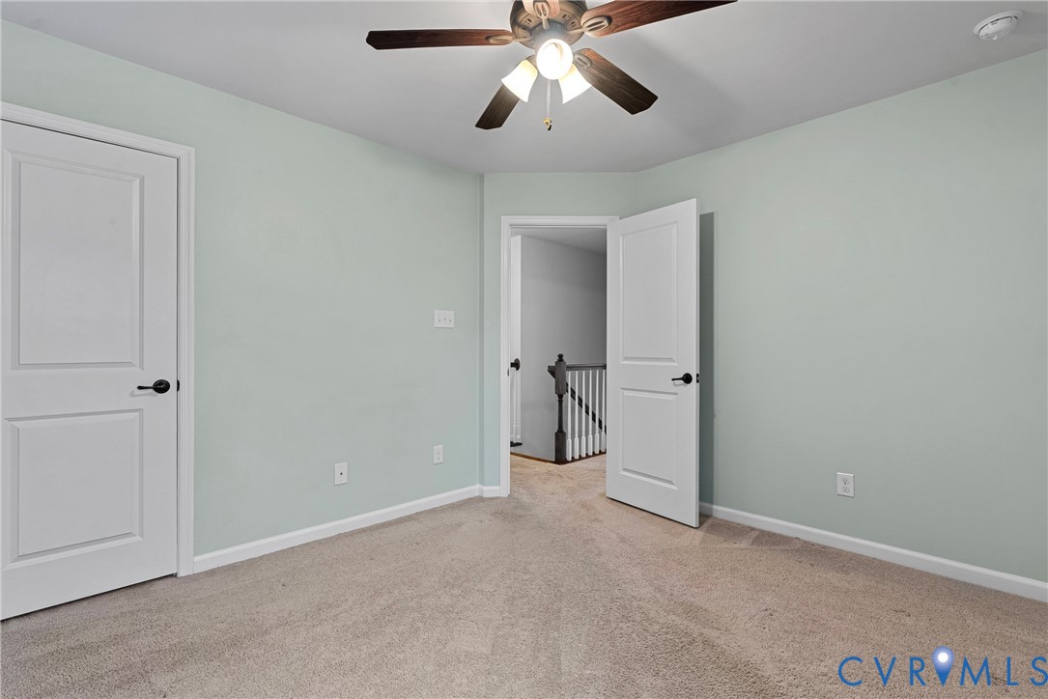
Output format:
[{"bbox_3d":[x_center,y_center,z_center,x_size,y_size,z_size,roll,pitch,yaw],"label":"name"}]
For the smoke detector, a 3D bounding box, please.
[{"bbox_3d":[1.914,-1.303,1.879,0.142,0.040,0.142,0,0,-45],"label":"smoke detector"}]

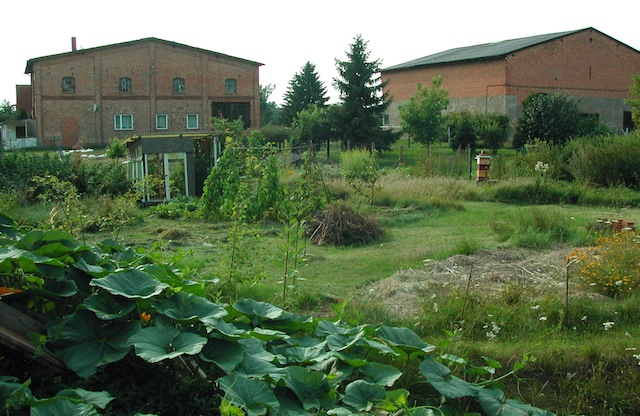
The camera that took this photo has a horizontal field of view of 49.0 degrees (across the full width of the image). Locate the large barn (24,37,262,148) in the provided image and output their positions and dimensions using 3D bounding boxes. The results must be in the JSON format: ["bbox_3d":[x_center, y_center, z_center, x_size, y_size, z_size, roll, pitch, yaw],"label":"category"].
[{"bbox_3d":[-17.001,-10.691,66.761,19.921,9.034,15.000,-3,7,-24],"label":"large barn"}]

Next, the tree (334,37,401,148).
[{"bbox_3d":[3.071,-7.725,47.427,4.455,7.803,4.455,0,7,4],"label":"tree"}]

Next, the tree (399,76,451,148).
[{"bbox_3d":[7.077,-6.419,47.584,3.522,4.901,3.522,0,7,8],"label":"tree"}]

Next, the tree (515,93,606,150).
[{"bbox_3d":[16.918,-6.224,49.631,6.640,4.102,5.644,2,7,19],"label":"tree"}]

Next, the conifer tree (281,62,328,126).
[{"bbox_3d":[-1.528,-10.571,69.240,4.927,7.408,4.927,-1,7,-1],"label":"conifer tree"}]

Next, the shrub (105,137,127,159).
[{"bbox_3d":[-11.891,-3.517,40.855,1.279,1.275,1.215,-2,7,-16],"label":"shrub"}]

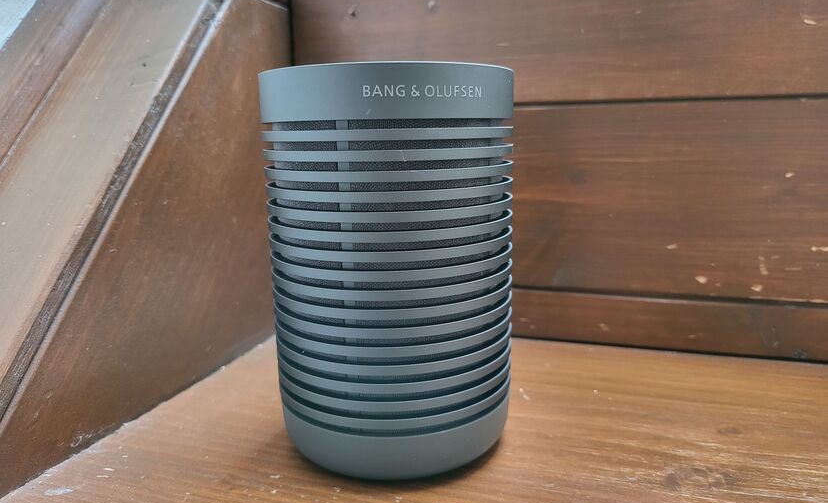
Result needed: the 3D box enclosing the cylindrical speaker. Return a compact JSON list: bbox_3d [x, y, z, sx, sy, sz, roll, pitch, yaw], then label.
[{"bbox_3d":[-0.007,0.005,0.198,0.081,0.124,0.081,-5,12,-17],"label":"cylindrical speaker"}]

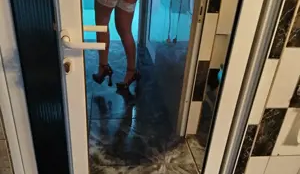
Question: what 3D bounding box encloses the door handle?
[{"bbox_3d":[-0.201,-0.134,0.829,0.137,0.058,0.072,1,28,-8],"label":"door handle"}]

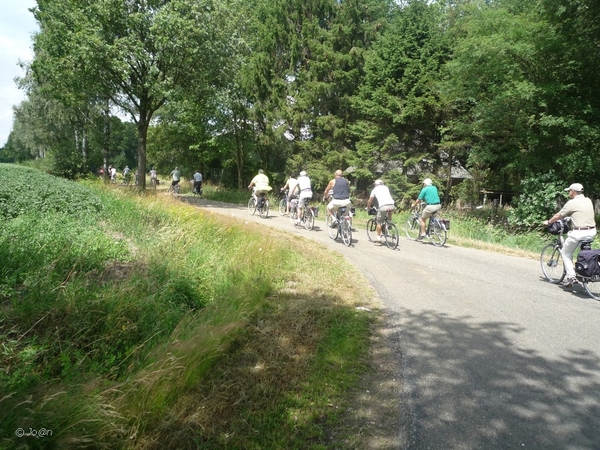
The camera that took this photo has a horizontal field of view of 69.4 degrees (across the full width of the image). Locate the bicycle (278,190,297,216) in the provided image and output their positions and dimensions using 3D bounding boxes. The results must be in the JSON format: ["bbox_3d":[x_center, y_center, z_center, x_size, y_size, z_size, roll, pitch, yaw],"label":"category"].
[{"bbox_3d":[-0.480,-0.858,17.729,0.620,1.100,1.800,-3,8,-26],"label":"bicycle"}]

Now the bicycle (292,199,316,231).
[{"bbox_3d":[0.066,-0.428,14.429,0.620,1.100,1.820,-2,8,-24],"label":"bicycle"}]

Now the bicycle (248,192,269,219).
[{"bbox_3d":[-1.664,-0.865,17.229,0.620,1.100,1.820,-4,9,-31],"label":"bicycle"}]

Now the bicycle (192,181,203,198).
[{"bbox_3d":[-6.418,-2.246,27.229,0.600,1.100,1.800,-4,9,-35],"label":"bicycle"}]

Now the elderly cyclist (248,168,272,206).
[{"bbox_3d":[-1.683,-1.287,17.218,0.600,1.740,0.850,-4,9,-31],"label":"elderly cyclist"}]

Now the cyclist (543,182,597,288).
[{"bbox_3d":[4.697,0.164,7.425,0.570,1.740,0.840,0,7,-4],"label":"cyclist"}]

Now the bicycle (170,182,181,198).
[{"bbox_3d":[-7.575,-2.209,26.429,0.600,1.100,1.800,-4,9,-35],"label":"bicycle"}]

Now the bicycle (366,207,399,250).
[{"bbox_3d":[2.213,0.021,11.580,0.620,1.080,1.800,-1,8,-17],"label":"bicycle"}]

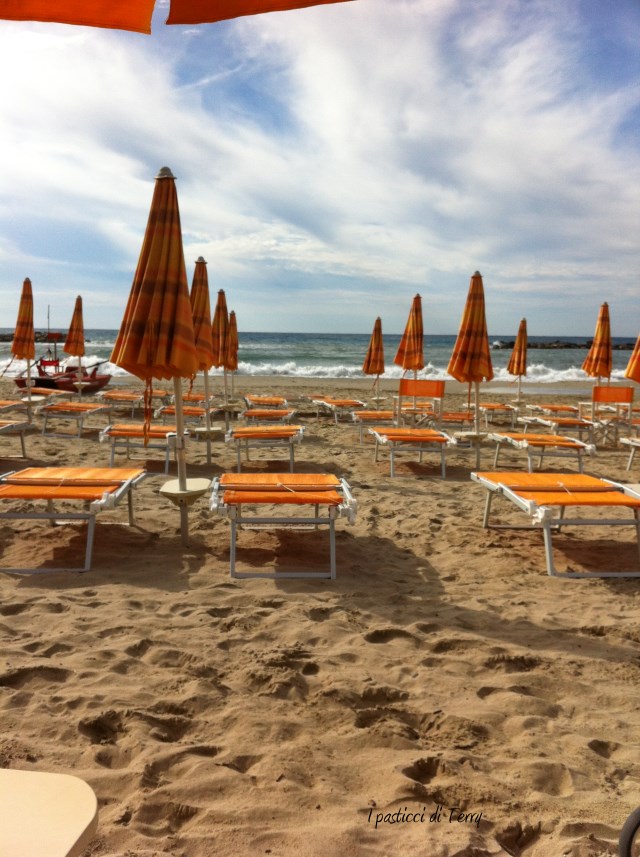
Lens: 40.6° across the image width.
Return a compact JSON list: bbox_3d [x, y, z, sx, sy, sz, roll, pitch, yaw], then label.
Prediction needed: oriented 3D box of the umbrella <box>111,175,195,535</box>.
[{"bbox_3d":[-0.977,-0.412,5.235,0.540,2.280,0.540,1,6,-3],"label":"umbrella"}]

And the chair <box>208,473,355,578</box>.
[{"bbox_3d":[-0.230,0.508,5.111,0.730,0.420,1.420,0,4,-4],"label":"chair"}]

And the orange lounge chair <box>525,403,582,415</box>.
[{"bbox_3d":[4.983,-0.252,18.335,0.740,0.400,1.420,1,6,-2],"label":"orange lounge chair"}]

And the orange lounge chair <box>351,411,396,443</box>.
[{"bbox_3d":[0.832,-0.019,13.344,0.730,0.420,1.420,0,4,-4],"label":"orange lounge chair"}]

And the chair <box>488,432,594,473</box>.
[{"bbox_3d":[2.337,0.324,9.335,0.740,0.400,1.420,1,6,-3],"label":"chair"}]

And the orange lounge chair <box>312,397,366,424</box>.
[{"bbox_3d":[0.495,-0.334,18.124,0.740,0.400,1.420,0,6,-11],"label":"orange lounge chair"}]

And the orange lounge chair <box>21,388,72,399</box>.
[{"bbox_3d":[-5.389,-0.530,17.036,0.740,0.400,1.420,1,6,0],"label":"orange lounge chair"}]

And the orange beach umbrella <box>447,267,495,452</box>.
[{"bbox_3d":[1.738,-0.639,9.924,0.520,2.300,0.520,1,6,-3],"label":"orange beach umbrella"}]

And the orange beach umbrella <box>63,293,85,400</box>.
[{"bbox_3d":[-5.214,-1.661,18.374,0.440,2.300,0.440,1,6,-3],"label":"orange beach umbrella"}]

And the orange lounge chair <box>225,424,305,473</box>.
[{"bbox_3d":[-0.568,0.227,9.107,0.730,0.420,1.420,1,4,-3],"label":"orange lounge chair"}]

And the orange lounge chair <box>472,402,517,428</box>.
[{"bbox_3d":[3.578,-0.239,18.034,0.740,0.400,1.420,0,6,-4],"label":"orange lounge chair"}]

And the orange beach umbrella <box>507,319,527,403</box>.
[{"bbox_3d":[4.421,-1.318,19.394,0.420,2.299,0.420,1,6,0],"label":"orange beach umbrella"}]

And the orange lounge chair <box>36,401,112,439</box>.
[{"bbox_3d":[-3.735,-0.145,13.136,0.740,0.400,1.420,1,6,-1],"label":"orange lounge chair"}]

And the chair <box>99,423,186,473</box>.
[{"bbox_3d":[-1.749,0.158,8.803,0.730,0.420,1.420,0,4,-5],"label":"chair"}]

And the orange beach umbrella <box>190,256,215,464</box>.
[{"bbox_3d":[-1.332,-0.779,9.849,0.450,2.299,0.450,1,6,0],"label":"orange beach umbrella"}]

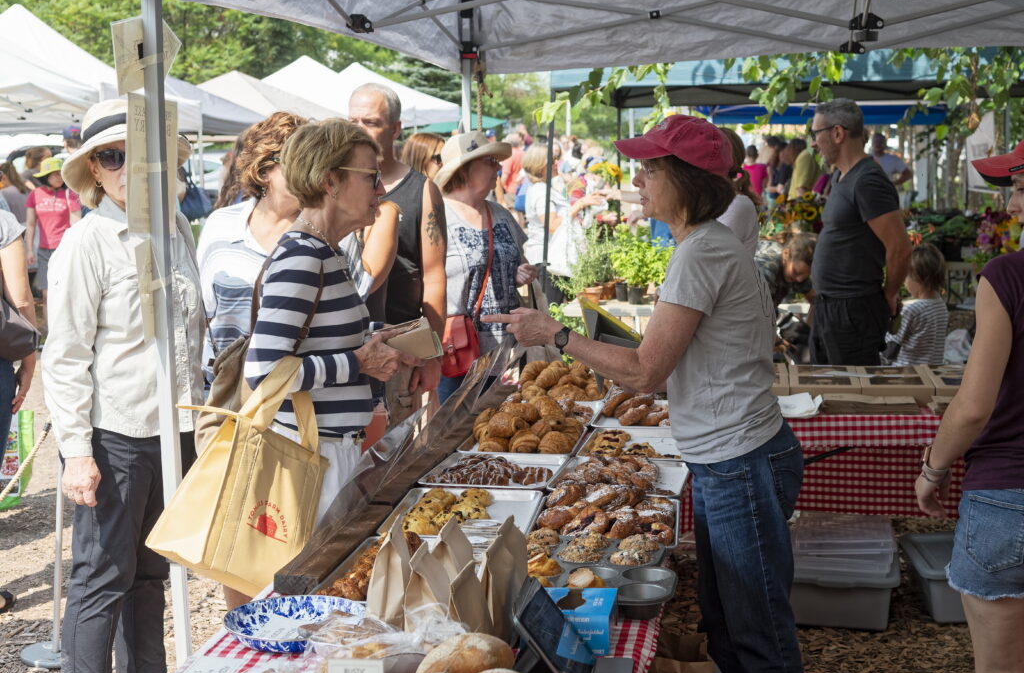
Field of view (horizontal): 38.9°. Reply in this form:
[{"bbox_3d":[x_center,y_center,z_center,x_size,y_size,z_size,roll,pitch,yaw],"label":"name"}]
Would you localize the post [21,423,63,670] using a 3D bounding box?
[{"bbox_3d":[-1.486,0.628,4.696,0.250,0.840,0.250,0,8,0],"label":"post"}]

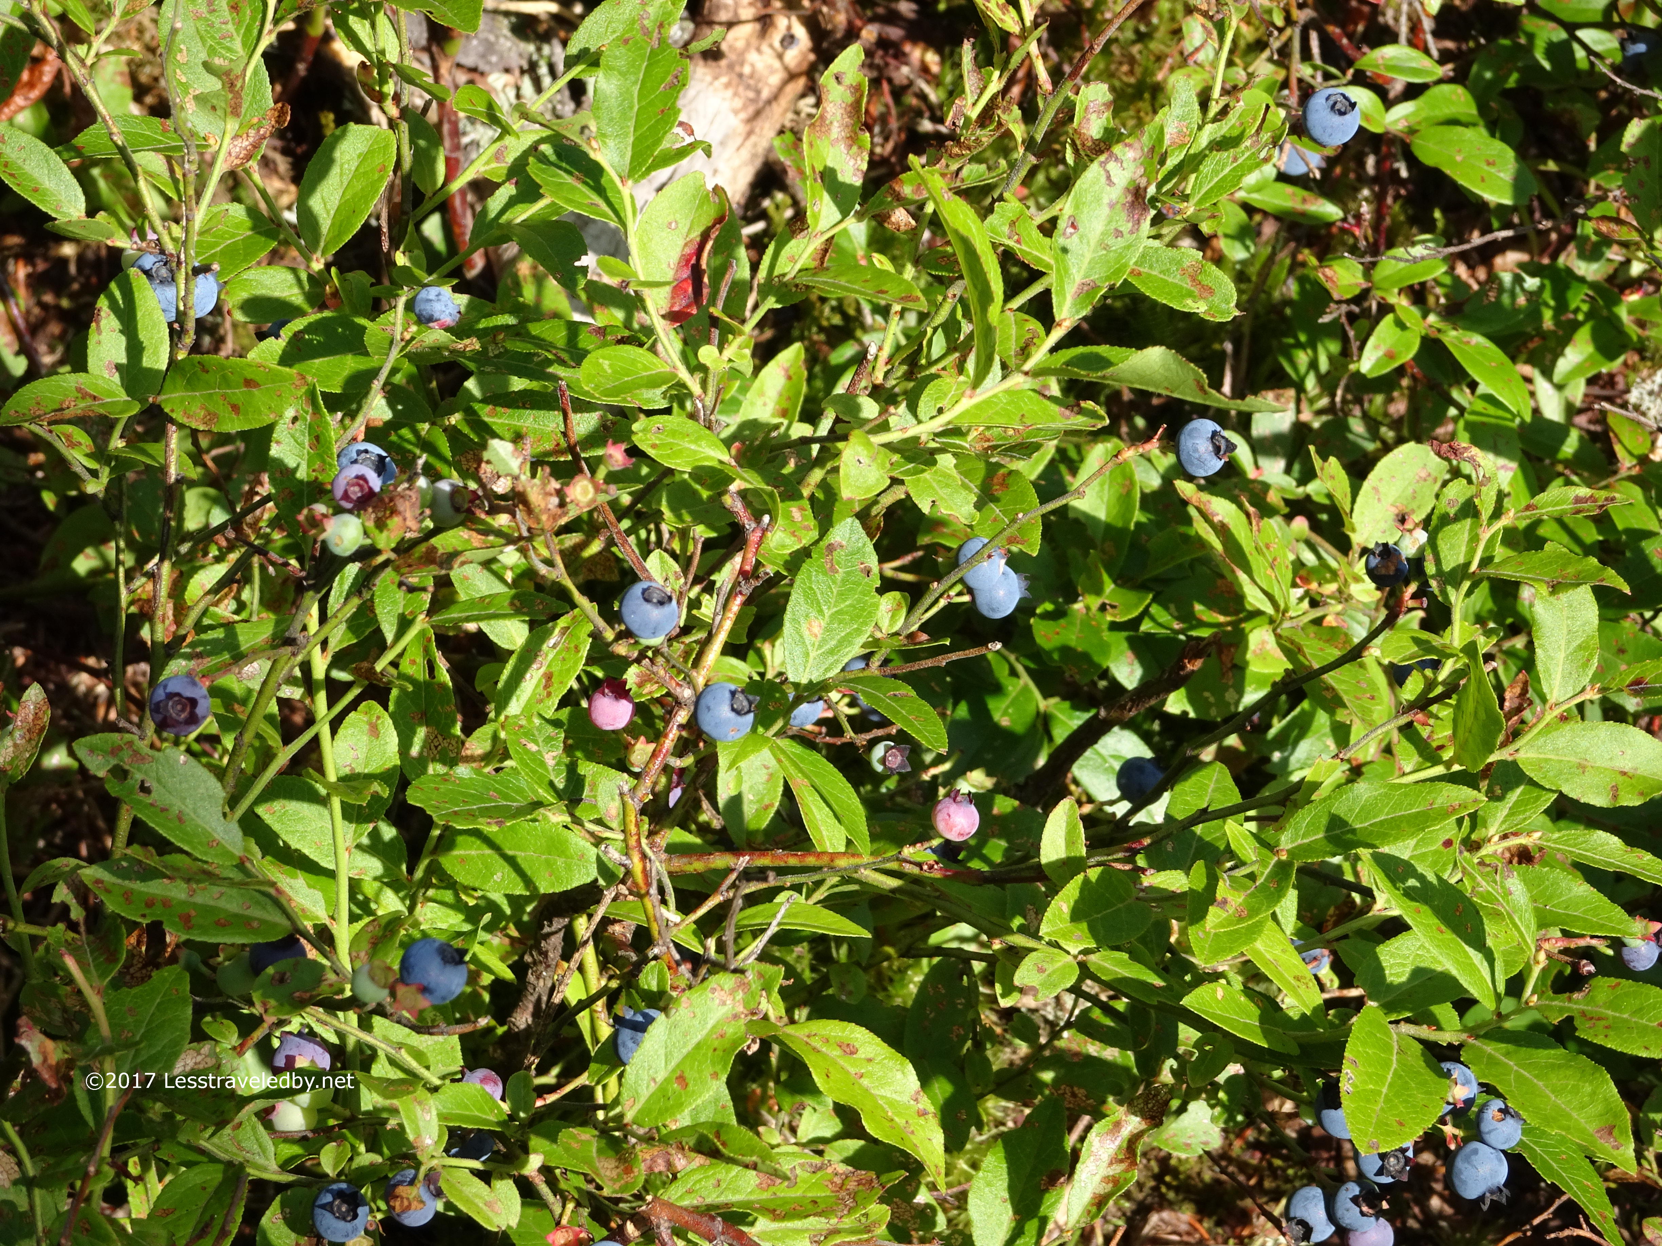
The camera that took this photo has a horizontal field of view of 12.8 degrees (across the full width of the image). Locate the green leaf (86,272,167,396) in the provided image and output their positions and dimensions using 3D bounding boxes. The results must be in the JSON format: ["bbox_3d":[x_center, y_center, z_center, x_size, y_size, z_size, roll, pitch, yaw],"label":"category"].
[{"bbox_3d":[-0.112,-0.046,1.183,0.013,0.004,0.022,-9,73,-6],"label":"green leaf"}]

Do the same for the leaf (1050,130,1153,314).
[{"bbox_3d":[0.042,-0.060,1.130,0.014,0.004,0.030,25,81,8],"label":"leaf"}]

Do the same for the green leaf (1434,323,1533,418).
[{"bbox_3d":[0.115,-0.044,1.300,0.009,0.004,0.025,-34,64,-28],"label":"green leaf"}]

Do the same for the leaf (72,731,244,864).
[{"bbox_3d":[-0.104,0.027,1.146,0.033,0.004,0.014,35,55,0],"label":"leaf"}]

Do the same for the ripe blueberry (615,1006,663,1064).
[{"bbox_3d":[-0.028,0.062,1.110,0.009,0.008,0.009,-24,36,19],"label":"ripe blueberry"}]

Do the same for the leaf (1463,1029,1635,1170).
[{"bbox_3d":[0.105,0.070,1.080,0.033,0.004,0.015,39,65,16],"label":"leaf"}]

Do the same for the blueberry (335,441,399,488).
[{"bbox_3d":[-0.070,-0.023,1.120,0.009,0.009,0.008,3,-7,-24],"label":"blueberry"}]

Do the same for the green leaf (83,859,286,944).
[{"bbox_3d":[-0.102,0.044,1.170,0.035,0.004,0.013,16,46,11],"label":"green leaf"}]

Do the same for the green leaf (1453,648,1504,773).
[{"bbox_3d":[0.104,0.014,1.190,0.009,0.004,0.021,13,75,-15],"label":"green leaf"}]

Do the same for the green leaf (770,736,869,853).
[{"bbox_3d":[-0.002,0.027,1.180,0.009,0.004,0.025,-27,73,-43],"label":"green leaf"}]

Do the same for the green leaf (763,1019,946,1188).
[{"bbox_3d":[0.004,0.069,1.080,0.036,0.007,0.014,43,58,15],"label":"green leaf"}]

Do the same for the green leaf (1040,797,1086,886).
[{"bbox_3d":[0.035,0.033,1.110,0.007,0.015,0.003,10,12,18],"label":"green leaf"}]

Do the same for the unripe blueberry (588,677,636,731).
[{"bbox_3d":[-0.034,0.013,1.154,0.007,0.008,0.007,8,24,-4],"label":"unripe blueberry"}]

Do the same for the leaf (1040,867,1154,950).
[{"bbox_3d":[0.041,0.044,1.137,0.021,0.004,0.012,-21,66,-30],"label":"leaf"}]

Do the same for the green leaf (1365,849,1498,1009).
[{"bbox_3d":[0.095,0.049,1.170,0.012,0.005,0.032,-35,84,-39],"label":"green leaf"}]

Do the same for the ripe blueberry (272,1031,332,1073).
[{"bbox_3d":[-0.081,0.066,1.125,0.009,0.008,0.009,-3,24,1],"label":"ripe blueberry"}]

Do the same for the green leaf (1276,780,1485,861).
[{"bbox_3d":[0.087,0.031,1.170,0.035,0.004,0.013,-15,48,-18],"label":"green leaf"}]

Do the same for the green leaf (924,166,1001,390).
[{"bbox_3d":[0.022,-0.057,1.210,0.007,0.037,0.011,-16,-8,27],"label":"green leaf"}]

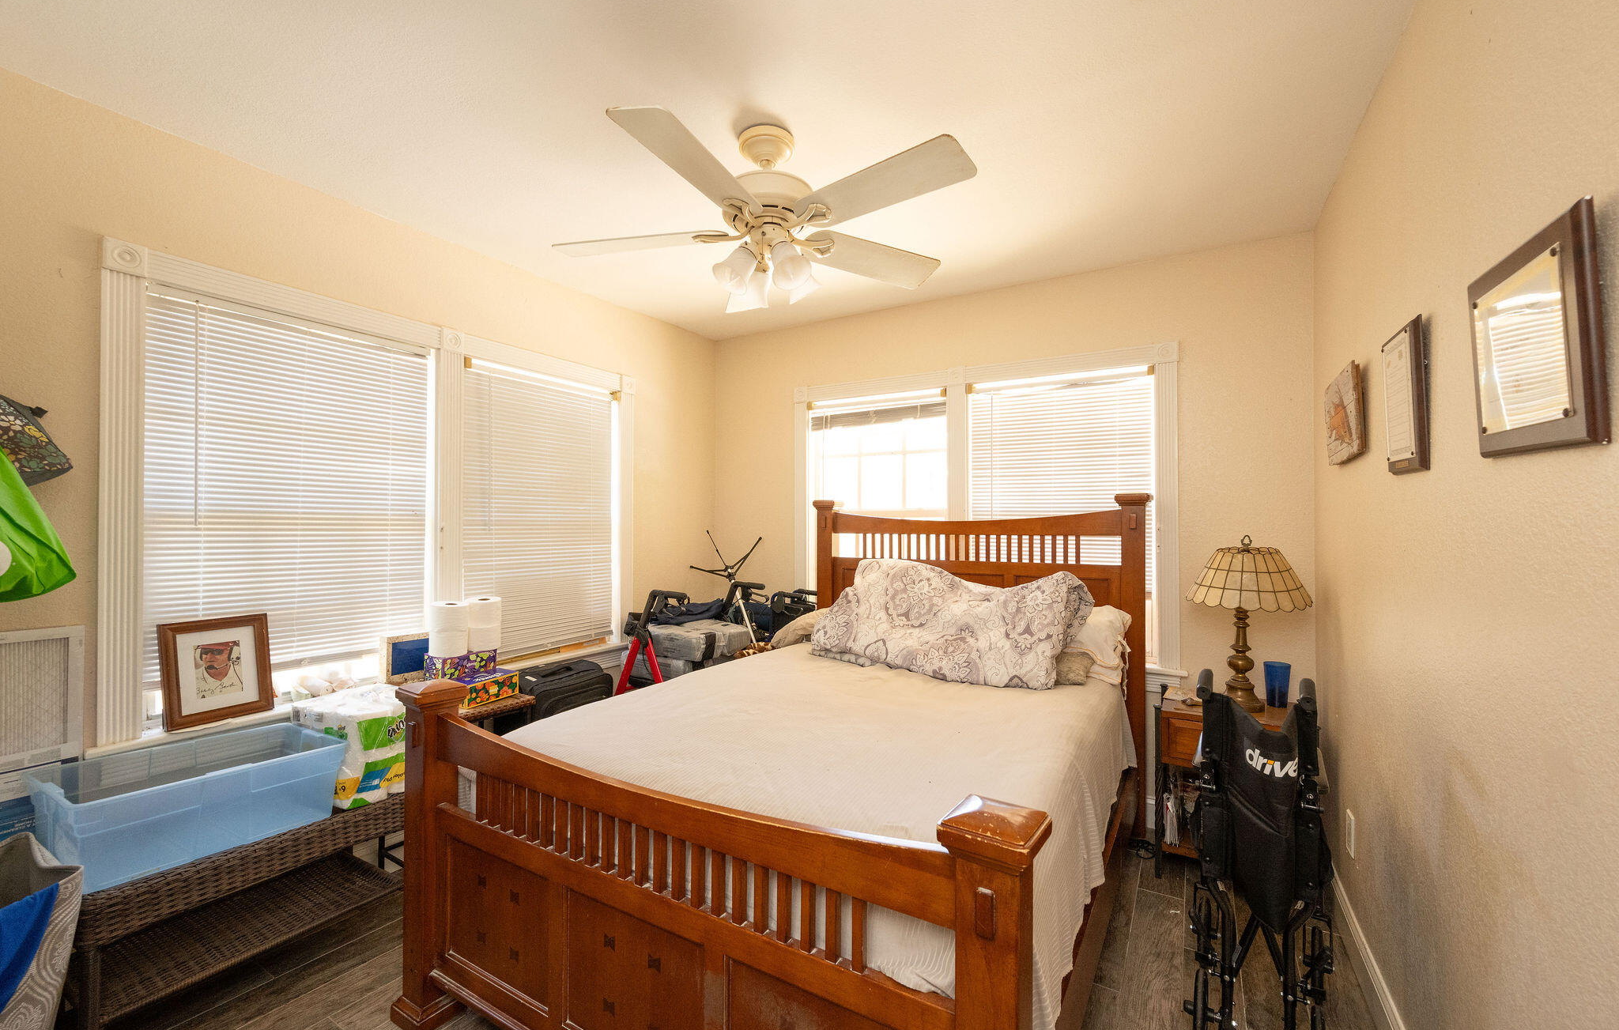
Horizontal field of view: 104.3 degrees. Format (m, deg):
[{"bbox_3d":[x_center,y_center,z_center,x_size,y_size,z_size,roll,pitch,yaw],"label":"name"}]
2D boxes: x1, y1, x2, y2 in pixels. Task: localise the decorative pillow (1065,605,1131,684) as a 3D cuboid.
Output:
[{"bbox_3d":[0.967,0.504,2.587,0.620,0.280,0.380,0,-1,31],"label":"decorative pillow"}]

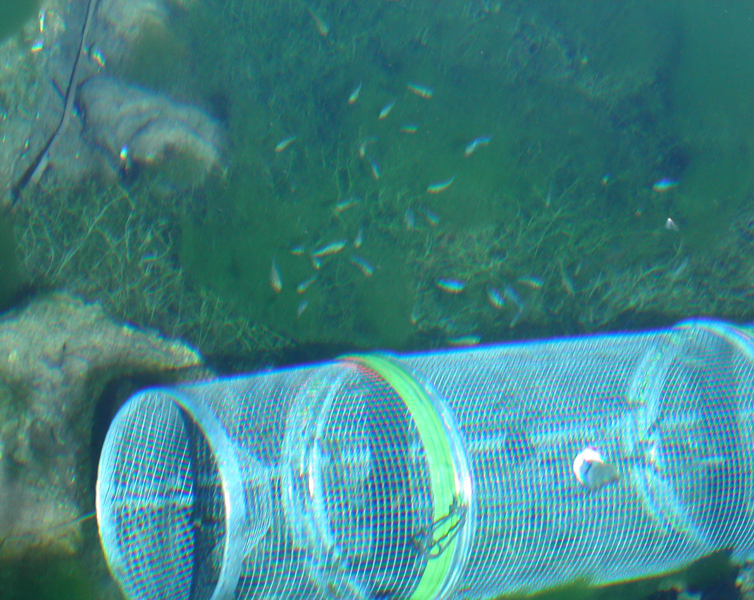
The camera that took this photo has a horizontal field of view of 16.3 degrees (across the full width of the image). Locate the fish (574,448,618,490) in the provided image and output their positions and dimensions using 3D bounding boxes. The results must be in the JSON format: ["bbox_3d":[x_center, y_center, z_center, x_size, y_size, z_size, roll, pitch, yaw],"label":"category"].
[{"bbox_3d":[0.194,0.149,2.330,0.042,0.028,0.020,27,46,24],"label":"fish"}]

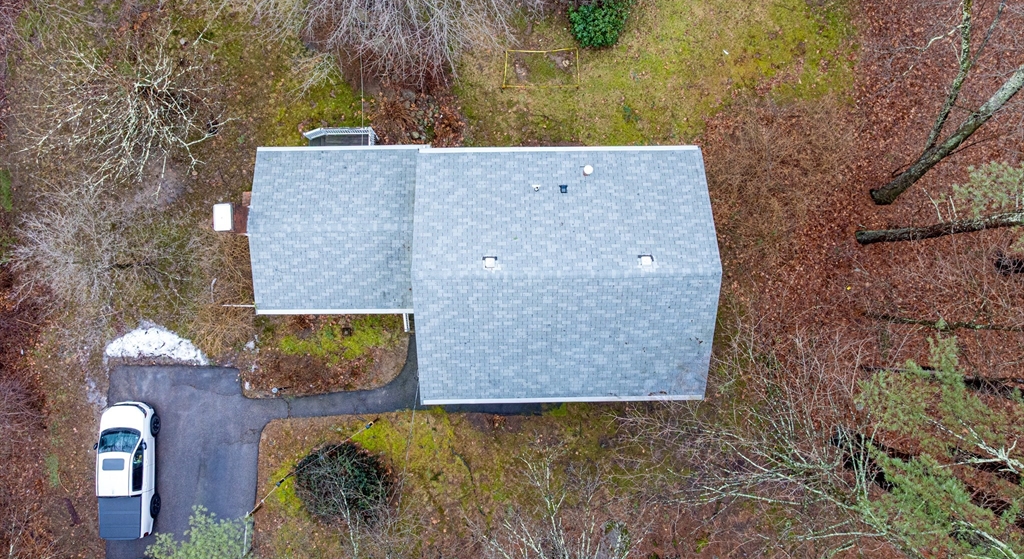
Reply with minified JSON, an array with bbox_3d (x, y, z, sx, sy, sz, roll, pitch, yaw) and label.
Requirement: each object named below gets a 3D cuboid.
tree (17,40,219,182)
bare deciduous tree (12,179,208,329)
[{"bbox_3d":[-14.100,-5.550,25.850,6.100,5.500,4.800,0,90,0],"label":"tree"},{"bbox_3d":[-14.200,-0.800,25.800,5.300,5.600,5.000,0,90,0],"label":"bare deciduous tree"}]

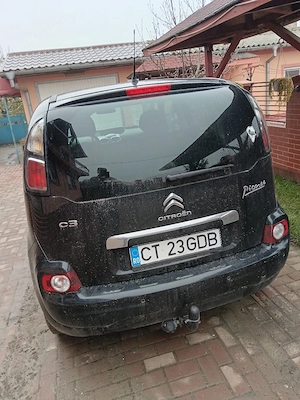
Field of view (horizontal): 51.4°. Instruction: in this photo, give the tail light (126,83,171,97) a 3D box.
[{"bbox_3d":[-0.003,-0.589,1.678,0.245,0.033,0.035,-11,10,-11],"label":"tail light"}]

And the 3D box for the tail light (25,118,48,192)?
[{"bbox_3d":[-0.579,-0.226,1.589,0.130,0.375,0.150,-2,-4,-2],"label":"tail light"}]

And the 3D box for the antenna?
[{"bbox_3d":[-0.086,-0.835,1.851,0.035,0.340,0.035,-11,48,-11],"label":"antenna"}]

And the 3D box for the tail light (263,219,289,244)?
[{"bbox_3d":[0.771,0.191,1.914,0.185,0.112,0.080,-13,19,-17],"label":"tail light"}]

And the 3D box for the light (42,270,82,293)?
[{"bbox_3d":[-0.471,0.433,1.663,0.185,0.112,0.080,-9,18,-6],"label":"light"}]

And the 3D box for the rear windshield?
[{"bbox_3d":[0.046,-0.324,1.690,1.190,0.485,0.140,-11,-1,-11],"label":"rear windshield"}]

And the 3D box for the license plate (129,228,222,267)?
[{"bbox_3d":[0.152,0.264,1.732,0.520,0.110,0.020,-11,15,-11],"label":"license plate"}]

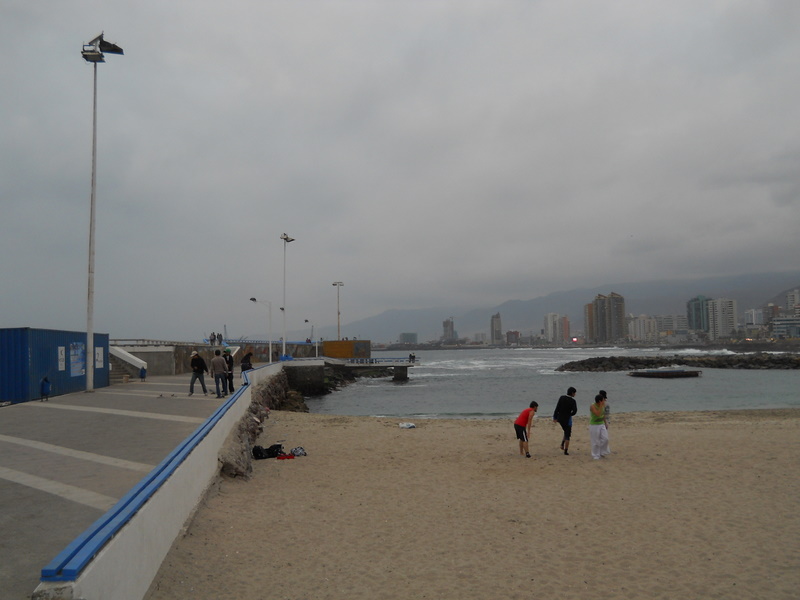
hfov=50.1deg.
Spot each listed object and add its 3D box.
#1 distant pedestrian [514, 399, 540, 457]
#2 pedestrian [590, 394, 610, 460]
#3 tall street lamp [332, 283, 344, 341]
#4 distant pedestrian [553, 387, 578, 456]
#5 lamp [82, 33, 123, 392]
[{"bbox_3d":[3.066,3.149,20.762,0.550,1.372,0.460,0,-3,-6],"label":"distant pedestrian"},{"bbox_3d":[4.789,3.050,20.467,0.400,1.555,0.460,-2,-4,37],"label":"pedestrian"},{"bbox_3d":[-11.807,3.269,165.058,2.200,13.327,1.300,0,-3,0],"label":"tall street lamp"},{"bbox_3d":[4.077,2.989,21.071,0.520,1.683,0.480,-2,-4,30],"label":"distant pedestrian"},{"bbox_3d":[-12.595,-3.812,36.252,1.550,15.333,1.350,1,-3,-11],"label":"lamp"}]

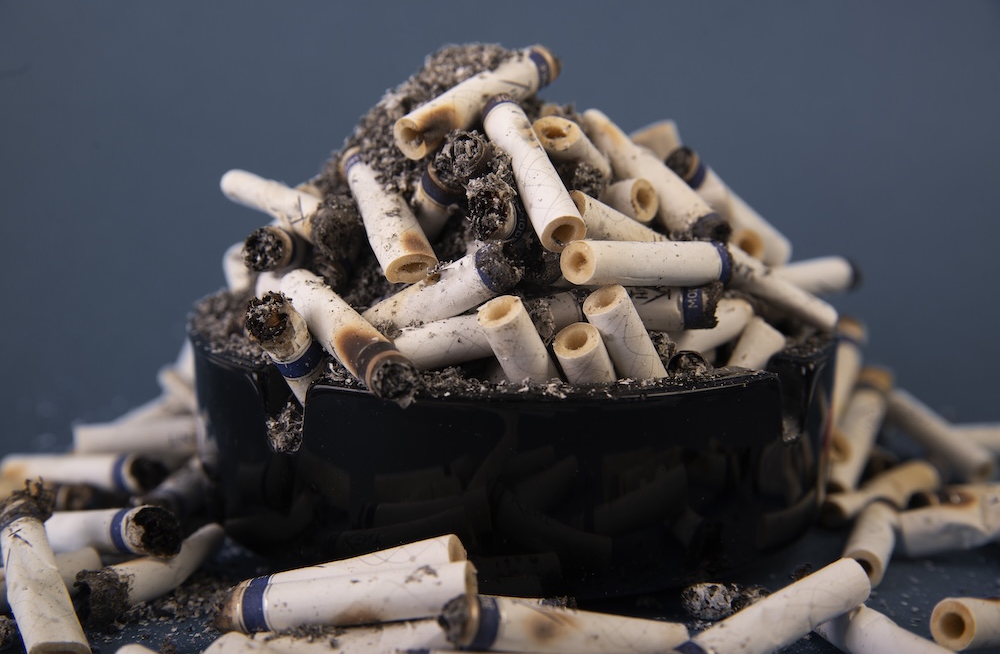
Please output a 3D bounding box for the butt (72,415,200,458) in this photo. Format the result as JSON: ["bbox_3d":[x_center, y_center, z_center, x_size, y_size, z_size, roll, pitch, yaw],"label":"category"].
[{"bbox_3d":[-0.076,0.024,0.395,0.034,0.008,0.008,-3,8,18],"label":"butt"}]

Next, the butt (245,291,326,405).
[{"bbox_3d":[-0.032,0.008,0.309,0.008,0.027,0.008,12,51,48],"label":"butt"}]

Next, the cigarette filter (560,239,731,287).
[{"bbox_3d":[0.027,-0.012,0.329,0.036,0.008,0.008,-2,9,-42],"label":"cigarette filter"}]

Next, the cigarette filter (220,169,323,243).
[{"bbox_3d":[-0.044,-0.024,0.372,0.008,0.008,0.037,24,1,-44],"label":"cigarette filter"}]

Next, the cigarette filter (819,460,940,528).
[{"bbox_3d":[0.070,0.031,0.338,0.027,0.008,0.008,-14,17,-38],"label":"cigarette filter"}]

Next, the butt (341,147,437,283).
[{"bbox_3d":[-0.020,-0.019,0.309,0.008,0.008,0.033,-4,38,-22],"label":"butt"}]

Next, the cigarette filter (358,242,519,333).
[{"bbox_3d":[-0.012,-0.005,0.321,0.033,0.008,0.008,-23,0,27],"label":"cigarette filter"}]

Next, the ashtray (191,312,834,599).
[{"bbox_3d":[0.003,0.017,0.347,0.119,0.033,0.119,0,11,0],"label":"ashtray"}]

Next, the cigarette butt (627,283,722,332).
[{"bbox_3d":[0.023,-0.004,0.330,0.035,0.008,0.008,2,1,26],"label":"cigarette butt"}]

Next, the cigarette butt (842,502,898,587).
[{"bbox_3d":[0.063,0.036,0.310,0.007,0.007,0.030,3,13,16],"label":"cigarette butt"}]

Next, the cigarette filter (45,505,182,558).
[{"bbox_3d":[-0.069,0.034,0.306,0.034,0.008,0.008,-6,4,38],"label":"cigarette filter"}]

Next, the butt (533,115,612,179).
[{"bbox_3d":[0.015,-0.032,0.344,0.008,0.008,0.022,7,-16,30],"label":"butt"}]

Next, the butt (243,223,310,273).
[{"bbox_3d":[-0.036,-0.015,0.353,0.008,0.008,0.035,2,2,24],"label":"butt"}]

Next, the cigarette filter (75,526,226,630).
[{"bbox_3d":[-0.055,0.039,0.295,0.009,0.009,0.034,5,11,23],"label":"cigarette filter"}]

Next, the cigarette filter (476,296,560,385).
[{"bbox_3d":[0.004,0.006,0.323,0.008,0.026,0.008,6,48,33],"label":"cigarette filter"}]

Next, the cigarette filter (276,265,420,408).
[{"bbox_3d":[-0.025,0.001,0.297,0.008,0.008,0.035,-6,28,-32],"label":"cigarette filter"}]

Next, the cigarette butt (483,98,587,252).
[{"bbox_3d":[0.005,-0.028,0.322,0.008,0.008,0.036,-27,47,3],"label":"cigarette butt"}]

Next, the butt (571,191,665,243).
[{"bbox_3d":[0.024,-0.015,0.335,0.035,0.008,0.008,24,6,-45],"label":"butt"}]

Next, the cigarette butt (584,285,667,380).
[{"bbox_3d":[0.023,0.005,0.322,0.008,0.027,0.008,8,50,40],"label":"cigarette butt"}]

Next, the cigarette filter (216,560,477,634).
[{"bbox_3d":[-0.023,0.040,0.268,0.039,0.008,0.008,-8,7,13],"label":"cigarette filter"}]

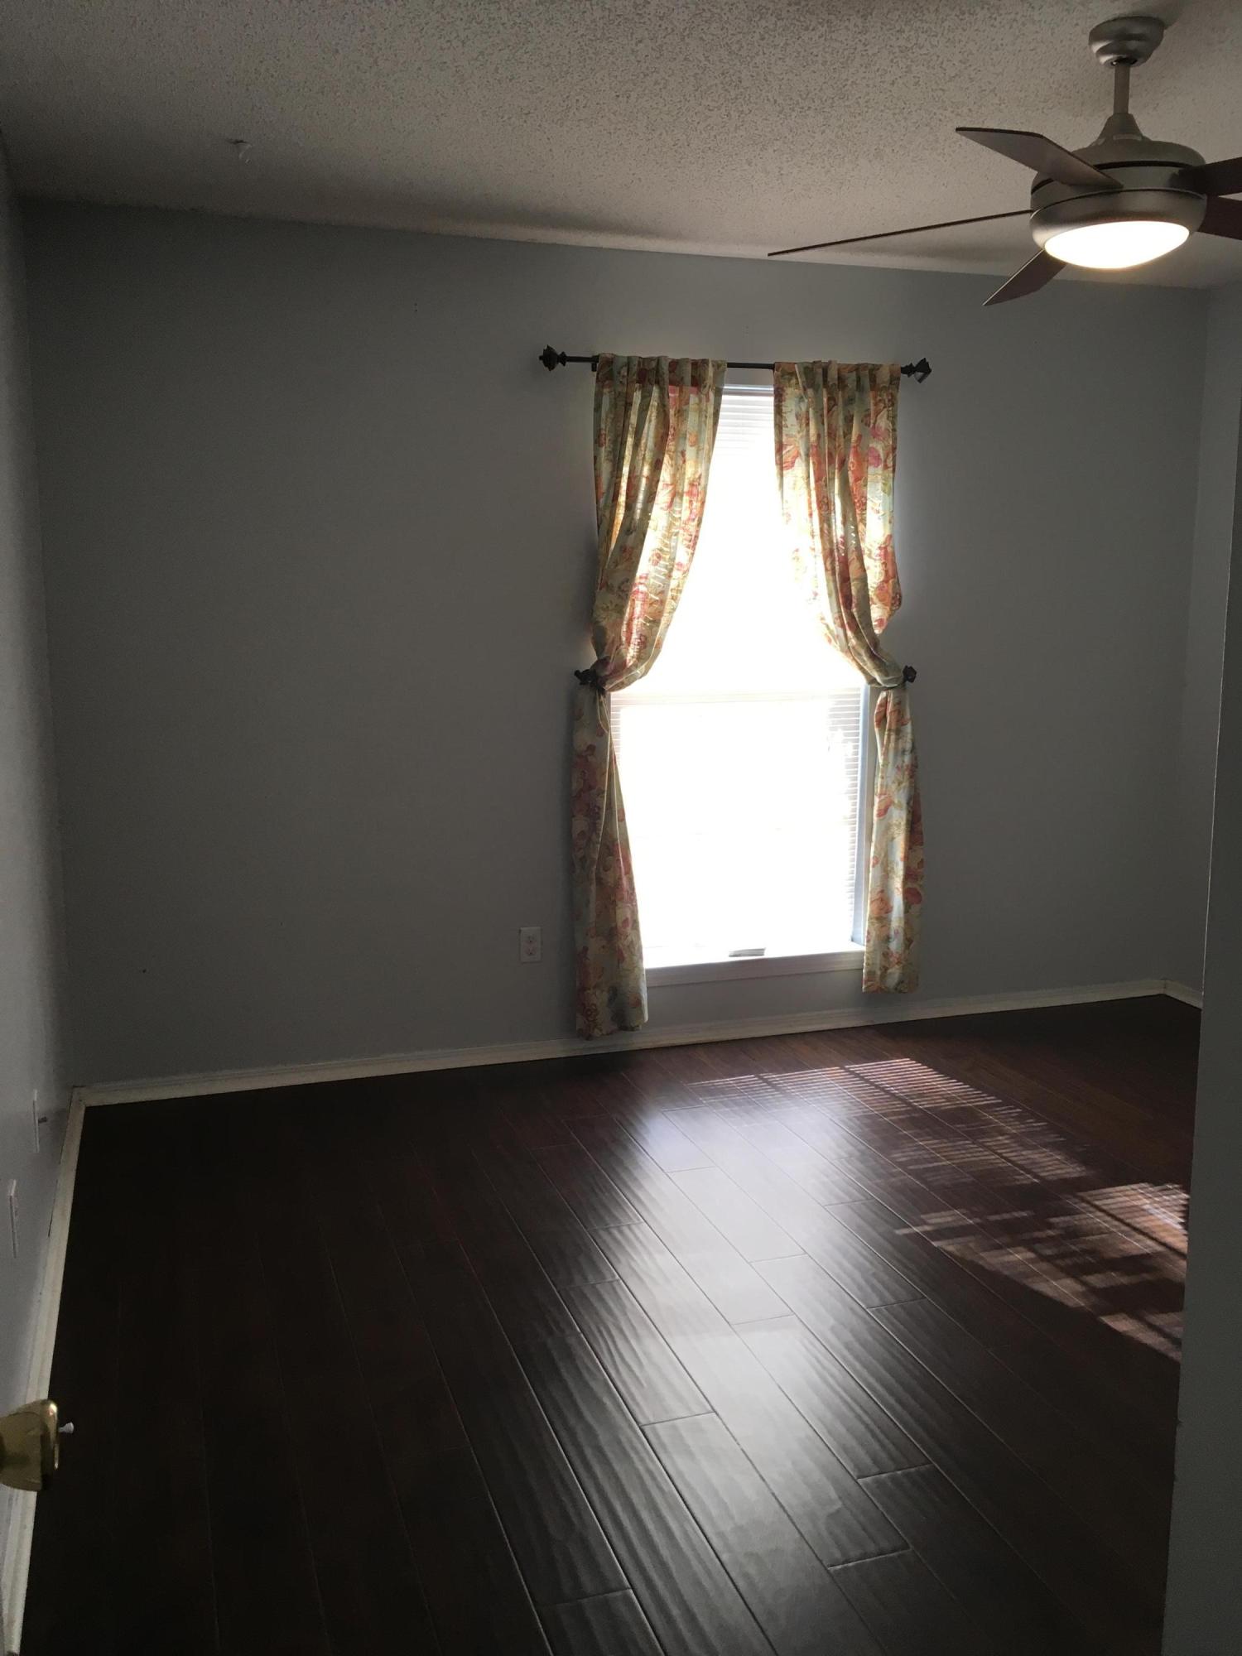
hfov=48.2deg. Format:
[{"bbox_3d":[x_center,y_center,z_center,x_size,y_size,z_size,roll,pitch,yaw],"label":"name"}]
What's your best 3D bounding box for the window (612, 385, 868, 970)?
[{"bbox_3d":[0.381,-0.463,4.435,0.898,1.815,0.100,-3,10,-18],"label":"window"}]

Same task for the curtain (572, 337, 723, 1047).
[{"bbox_3d":[0.080,-0.369,4.220,0.481,2.056,0.130,-3,10,-18],"label":"curtain"}]

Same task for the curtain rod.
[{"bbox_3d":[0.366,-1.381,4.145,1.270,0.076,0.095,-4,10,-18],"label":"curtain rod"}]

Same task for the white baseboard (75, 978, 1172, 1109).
[{"bbox_3d":[0.231,0.672,4.525,3.721,0.065,0.016,-3,10,-18],"label":"white baseboard"}]

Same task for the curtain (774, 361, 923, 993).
[{"bbox_3d":[0.728,-0.434,4.425,0.572,2.006,0.130,-3,10,-18],"label":"curtain"}]

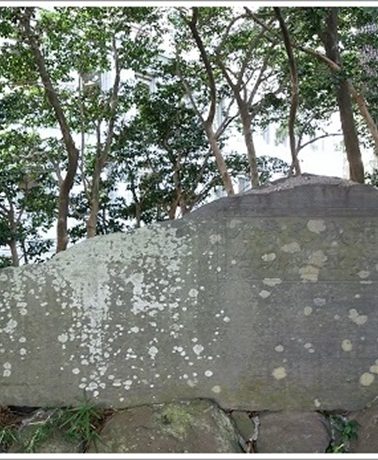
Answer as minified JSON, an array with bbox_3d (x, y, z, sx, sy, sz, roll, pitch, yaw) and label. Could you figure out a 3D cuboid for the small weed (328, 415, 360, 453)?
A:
[{"bbox_3d":[0.824,1.091,2.450,0.175,0.200,0.140,0,-2,0],"label":"small weed"}]

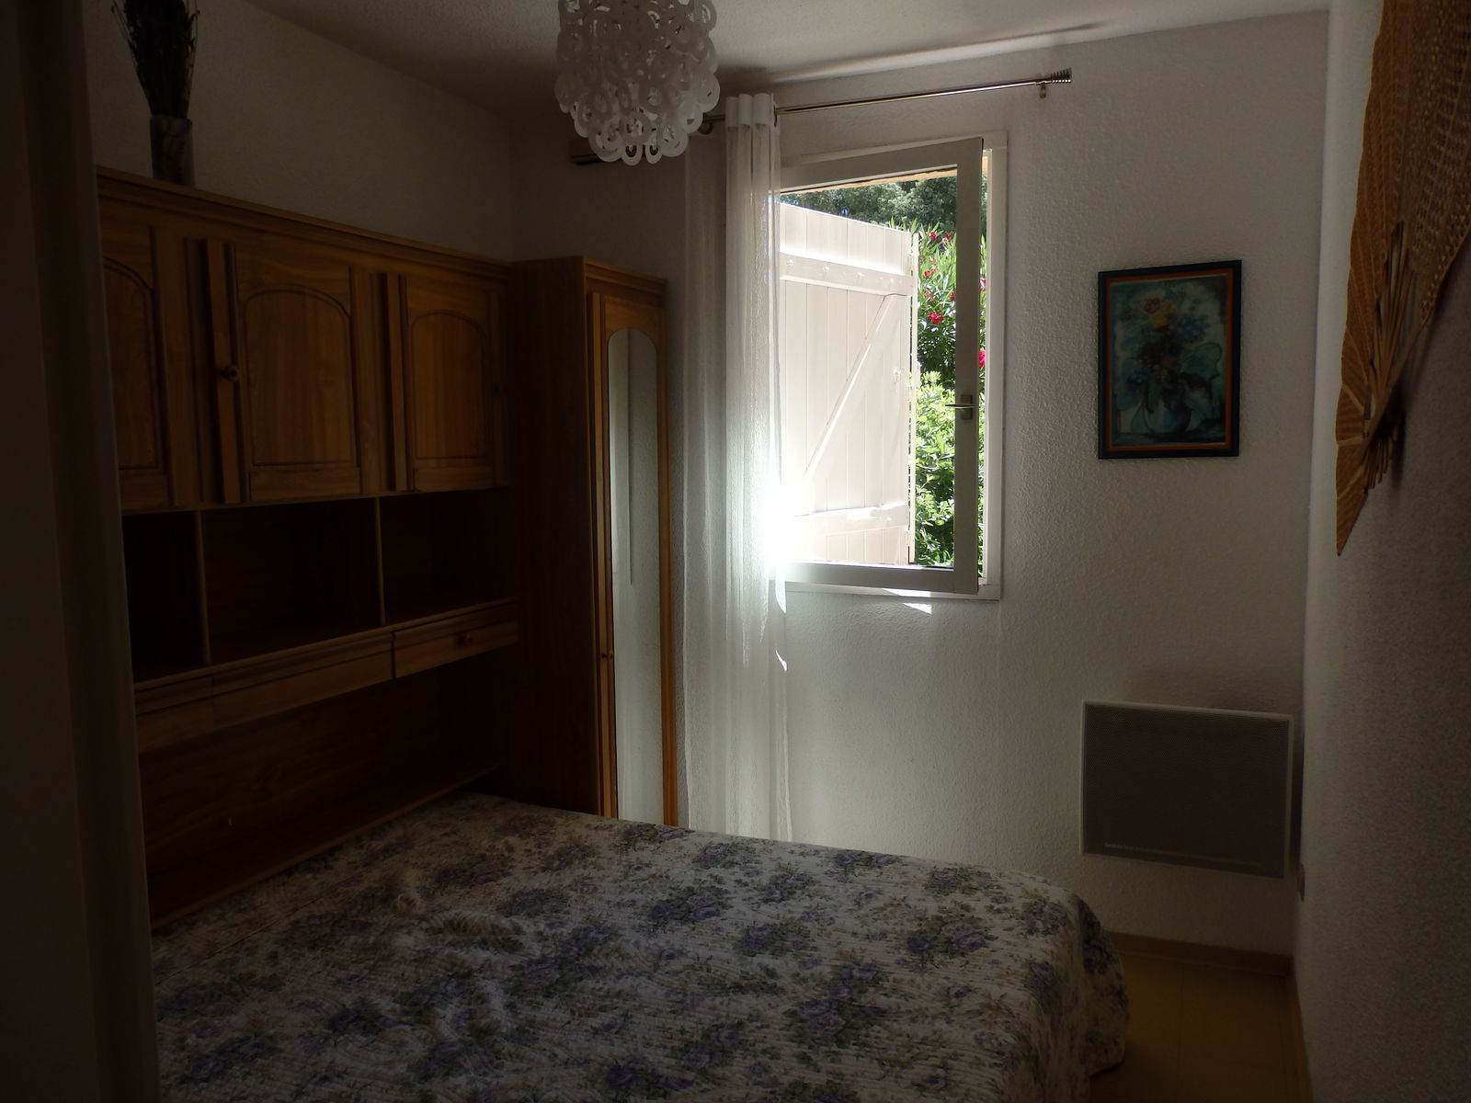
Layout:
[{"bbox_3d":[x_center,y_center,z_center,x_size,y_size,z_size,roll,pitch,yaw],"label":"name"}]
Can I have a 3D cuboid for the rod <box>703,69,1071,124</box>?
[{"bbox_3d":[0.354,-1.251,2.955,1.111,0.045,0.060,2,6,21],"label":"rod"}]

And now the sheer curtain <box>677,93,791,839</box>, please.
[{"bbox_3d":[0.001,-0.120,3.218,0.346,2.417,0.110,1,6,22],"label":"sheer curtain"}]

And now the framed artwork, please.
[{"bbox_3d":[1.142,-0.496,2.804,0.344,0.497,0.025,1,6,22],"label":"framed artwork"}]

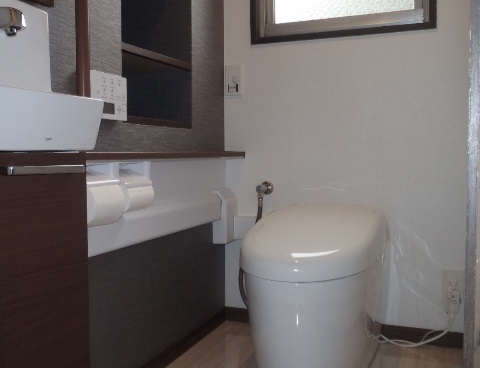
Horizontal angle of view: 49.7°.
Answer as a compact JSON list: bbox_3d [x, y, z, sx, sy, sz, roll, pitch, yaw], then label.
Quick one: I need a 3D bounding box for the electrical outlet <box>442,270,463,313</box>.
[{"bbox_3d":[0.745,0.373,1.799,0.072,0.142,0.027,1,3,22],"label":"electrical outlet"}]

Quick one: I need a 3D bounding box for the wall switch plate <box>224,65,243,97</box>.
[{"bbox_3d":[-0.023,-0.405,2.029,0.070,0.120,0.012,1,3,22],"label":"wall switch plate"}]

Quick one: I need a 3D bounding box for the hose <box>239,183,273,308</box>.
[{"bbox_3d":[0.064,0.241,2.010,0.116,0.479,0.126,1,3,22],"label":"hose"}]

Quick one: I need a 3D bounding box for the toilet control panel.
[{"bbox_3d":[-0.351,-0.224,1.343,0.023,0.118,0.160,1,3,22],"label":"toilet control panel"}]

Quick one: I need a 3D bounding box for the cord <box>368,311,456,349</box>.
[{"bbox_3d":[0.612,0.515,1.830,0.282,0.122,0.078,1,3,22],"label":"cord"}]

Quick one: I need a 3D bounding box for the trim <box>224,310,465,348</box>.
[{"bbox_3d":[0.372,0.542,1.969,0.918,0.055,0.013,1,3,22],"label":"trim"}]

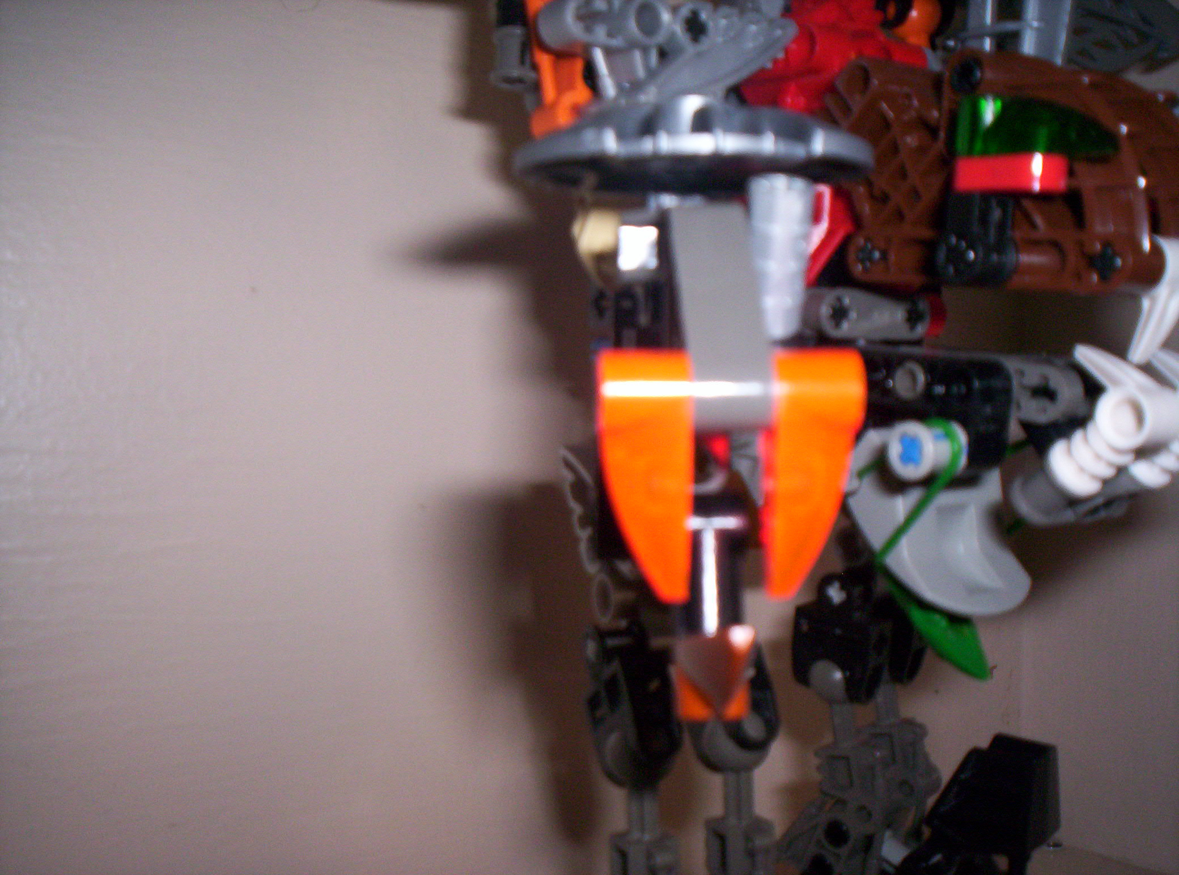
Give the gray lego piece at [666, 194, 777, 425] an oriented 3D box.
[{"bbox_3d":[0.012,-0.012,0.120,0.008,0.024,0.007,-3,-24,-2],"label":"gray lego piece"}]

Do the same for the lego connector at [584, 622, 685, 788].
[{"bbox_3d":[0.007,0.040,0.188,0.010,0.024,0.015,-5,1,-24],"label":"lego connector"}]

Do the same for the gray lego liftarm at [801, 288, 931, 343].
[{"bbox_3d":[0.041,-0.018,0.190,0.024,0.007,0.008,-2,0,-34],"label":"gray lego liftarm"}]

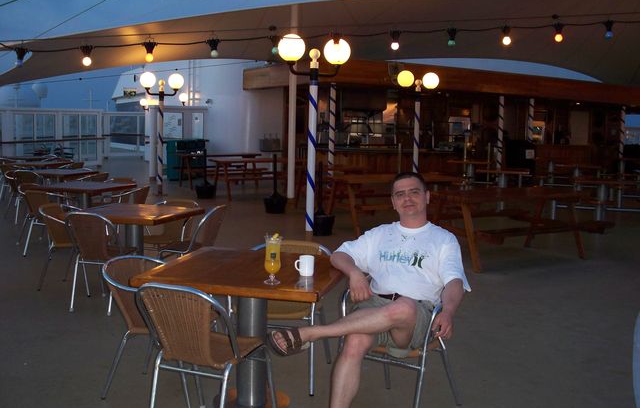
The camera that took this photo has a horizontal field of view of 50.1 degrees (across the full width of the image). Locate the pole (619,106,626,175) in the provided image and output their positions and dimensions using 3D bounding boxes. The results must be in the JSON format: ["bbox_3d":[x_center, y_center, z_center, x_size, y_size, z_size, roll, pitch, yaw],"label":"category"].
[{"bbox_3d":[10.194,-2.004,23.187,0.140,2.570,0.140,2,6,0],"label":"pole"}]

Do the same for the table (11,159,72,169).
[{"bbox_3d":[-5.193,-0.390,12.661,0.900,0.740,0.900,3,6,11],"label":"table"}]

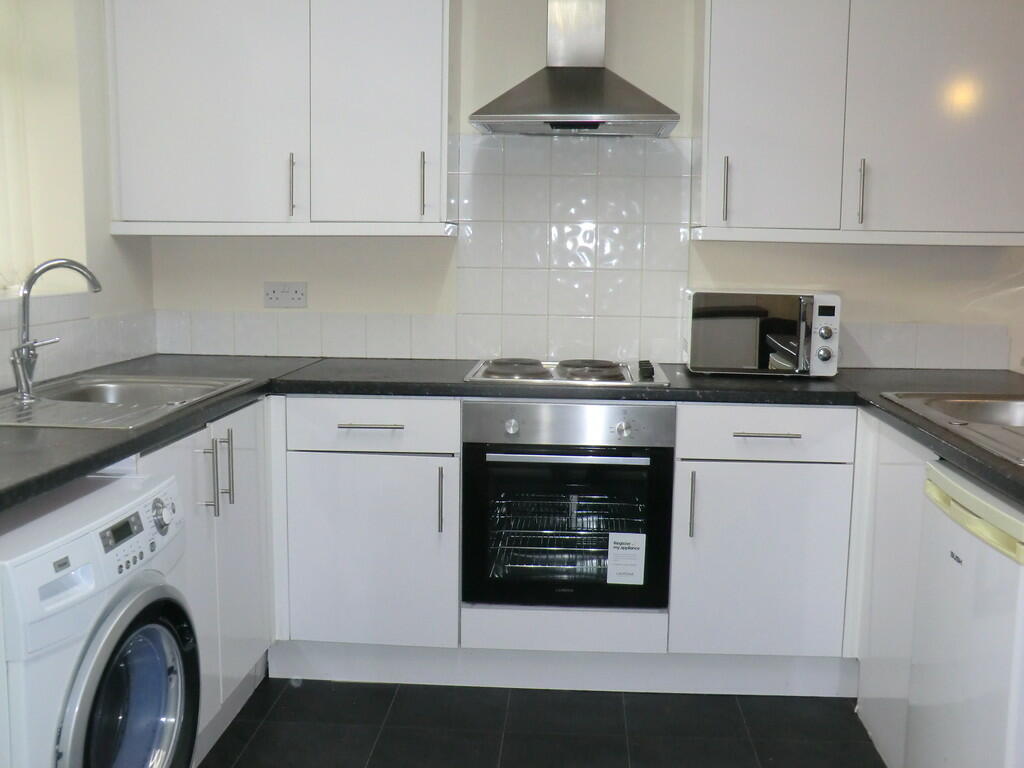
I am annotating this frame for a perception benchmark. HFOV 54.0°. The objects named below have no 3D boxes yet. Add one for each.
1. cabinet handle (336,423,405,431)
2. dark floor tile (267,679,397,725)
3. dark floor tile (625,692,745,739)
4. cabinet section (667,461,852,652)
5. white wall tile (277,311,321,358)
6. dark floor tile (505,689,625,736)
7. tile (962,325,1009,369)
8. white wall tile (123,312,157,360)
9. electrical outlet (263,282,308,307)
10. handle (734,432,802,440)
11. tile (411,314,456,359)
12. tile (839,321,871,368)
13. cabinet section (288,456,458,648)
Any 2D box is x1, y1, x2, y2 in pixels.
[{"bbox_3d":[-0.392,0.118,2.814,0.188,0.012,0.034,1,8,3],"label":"cabinet handle"},{"bbox_3d":[-0.513,0.918,2.910,0.333,0.010,0.320,1,8,3],"label":"dark floor tile"},{"bbox_3d":[0.488,0.936,2.855,0.333,0.010,0.320,1,8,3],"label":"dark floor tile"},{"bbox_3d":[0.714,0.464,3.127,0.496,0.566,0.580,1,7,3],"label":"cabinet section"},{"bbox_3d":[-0.717,-0.167,3.405,0.150,0.150,0.009,1,8,3],"label":"white wall tile"},{"bbox_3d":[0.154,0.930,2.873,0.333,0.010,0.320,1,8,3],"label":"dark floor tile"},{"bbox_3d":[1.543,-0.121,3.282,0.150,0.150,0.009,1,8,3],"label":"tile"},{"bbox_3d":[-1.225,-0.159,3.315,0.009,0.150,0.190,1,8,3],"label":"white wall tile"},{"bbox_3d":[-0.759,-0.297,3.371,0.147,0.087,0.011,1,8,3],"label":"electrical outlet"},{"bbox_3d":[0.696,0.139,2.749,0.188,0.012,0.034,1,8,3],"label":"handle"},{"bbox_3d":[-0.261,-0.159,3.380,0.150,0.150,0.009,1,8,3],"label":"tile"},{"bbox_3d":[1.103,-0.128,3.306,0.150,0.150,0.009,1,8,3],"label":"tile"},{"bbox_3d":[-0.384,0.442,3.178,0.495,0.568,0.580,1,7,3],"label":"cabinet section"}]

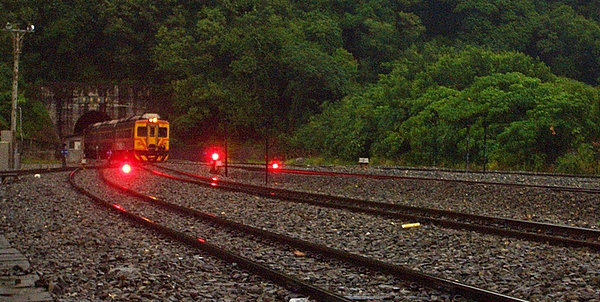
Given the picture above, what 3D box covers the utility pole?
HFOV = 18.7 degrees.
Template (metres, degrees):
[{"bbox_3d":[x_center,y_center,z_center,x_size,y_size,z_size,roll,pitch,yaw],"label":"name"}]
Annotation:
[{"bbox_3d":[-16.650,-3.220,108.000,1.800,8.750,0.480,0,0,-6],"label":"utility pole"}]

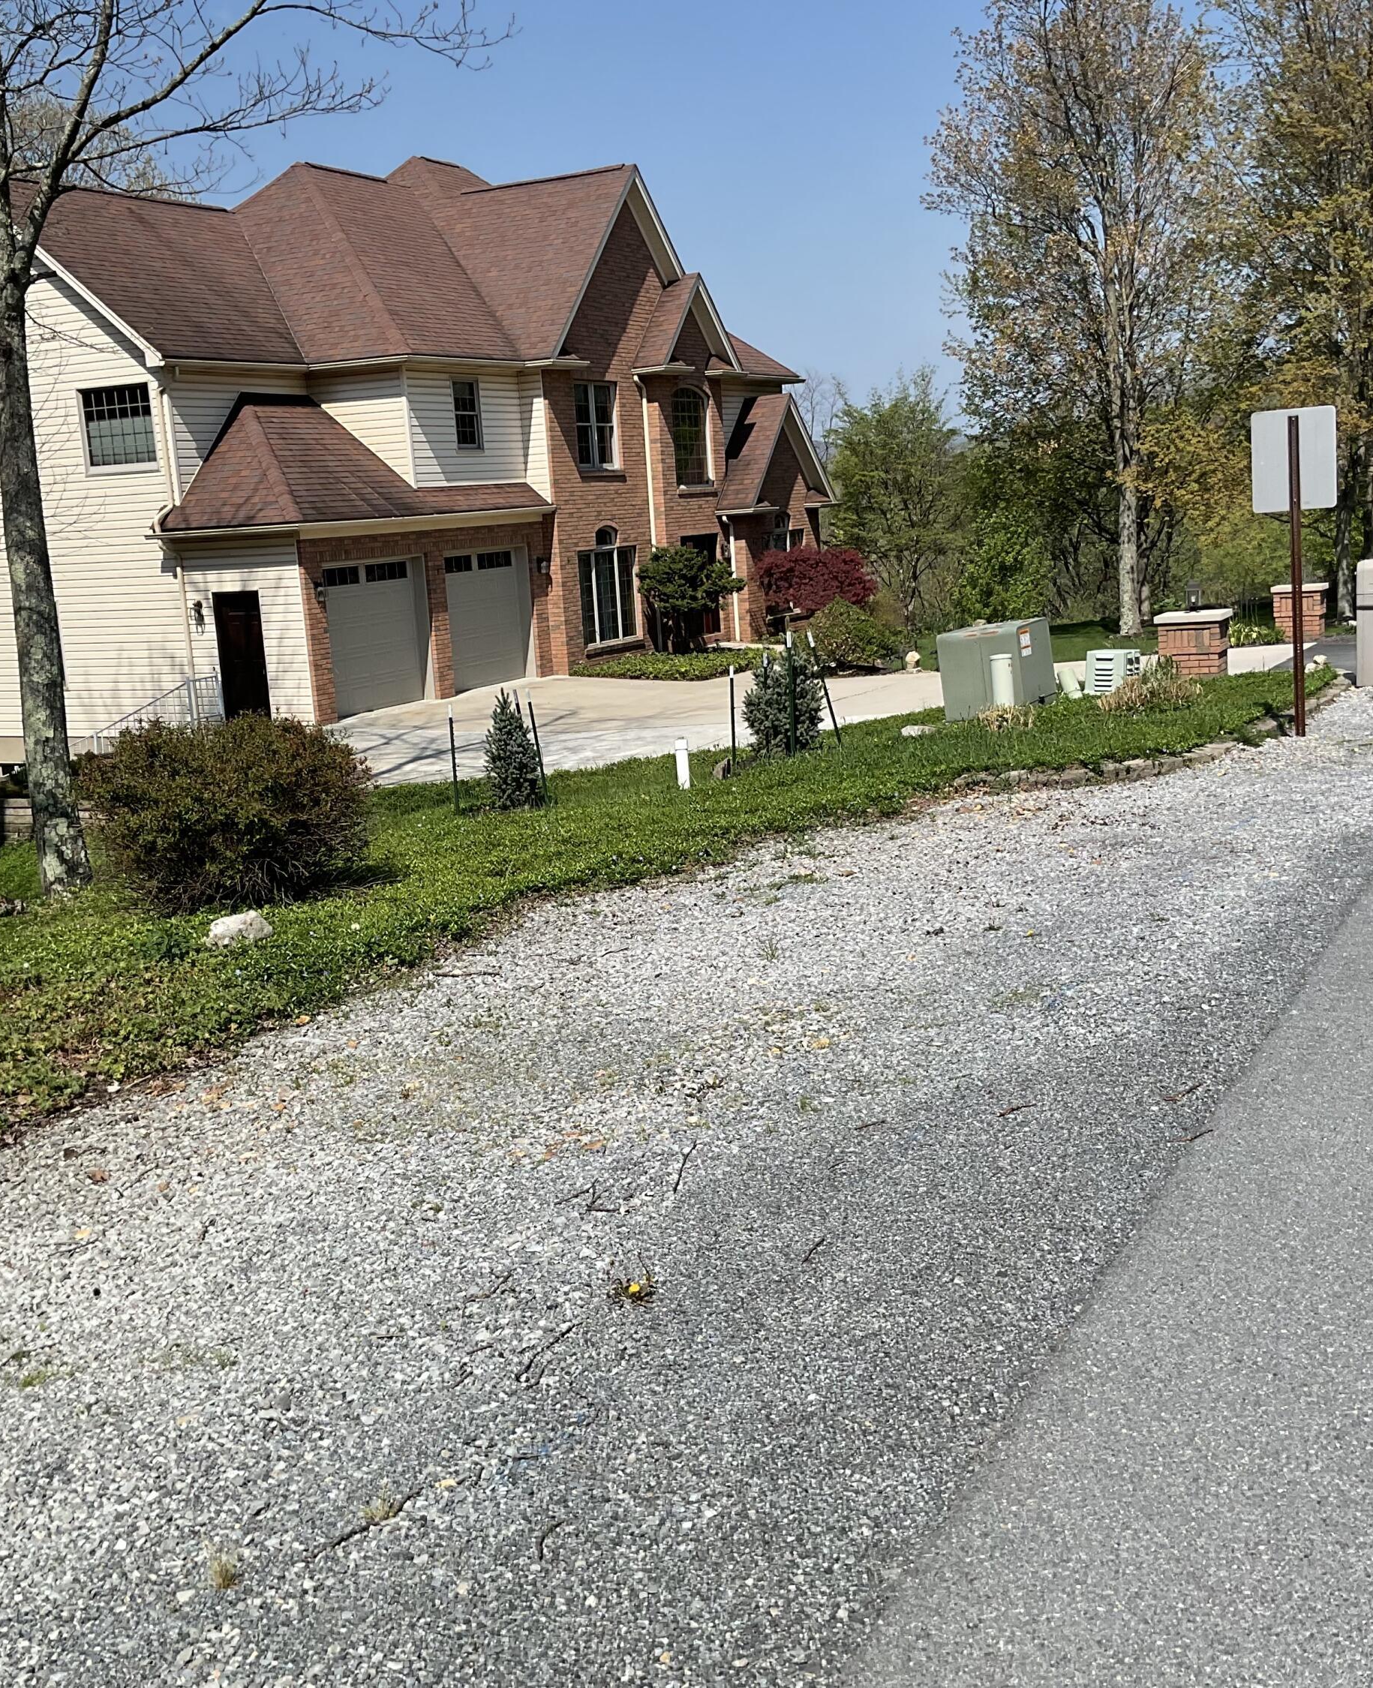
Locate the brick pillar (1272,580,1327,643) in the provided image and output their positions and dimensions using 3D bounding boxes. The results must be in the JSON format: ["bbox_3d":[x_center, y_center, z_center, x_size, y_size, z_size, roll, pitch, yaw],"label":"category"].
[{"bbox_3d":[8.459,-3.195,26.000,0.667,0.744,0.667,1,11,25],"label":"brick pillar"}]

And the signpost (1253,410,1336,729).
[{"bbox_3d":[4.609,-2.040,14.228,0.620,2.472,0.080,0,11,23],"label":"signpost"}]

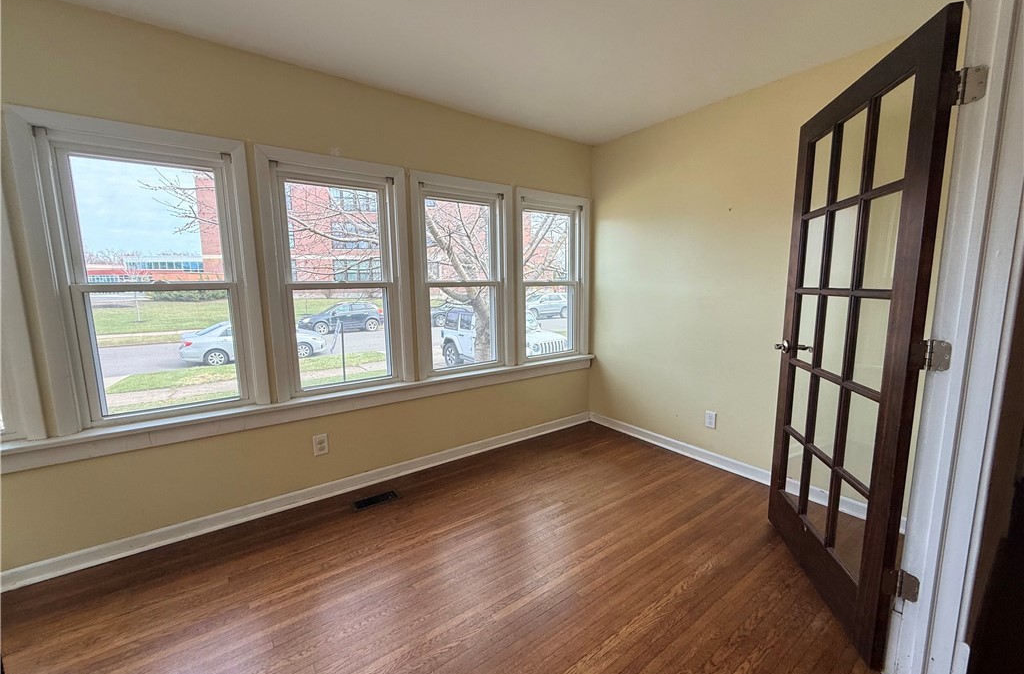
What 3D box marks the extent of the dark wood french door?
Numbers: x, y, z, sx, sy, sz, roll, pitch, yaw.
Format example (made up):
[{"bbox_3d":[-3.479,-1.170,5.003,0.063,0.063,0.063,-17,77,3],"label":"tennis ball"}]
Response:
[{"bbox_3d":[1.310,0.045,1.682,0.036,2.030,0.915,1,8,14],"label":"dark wood french door"}]

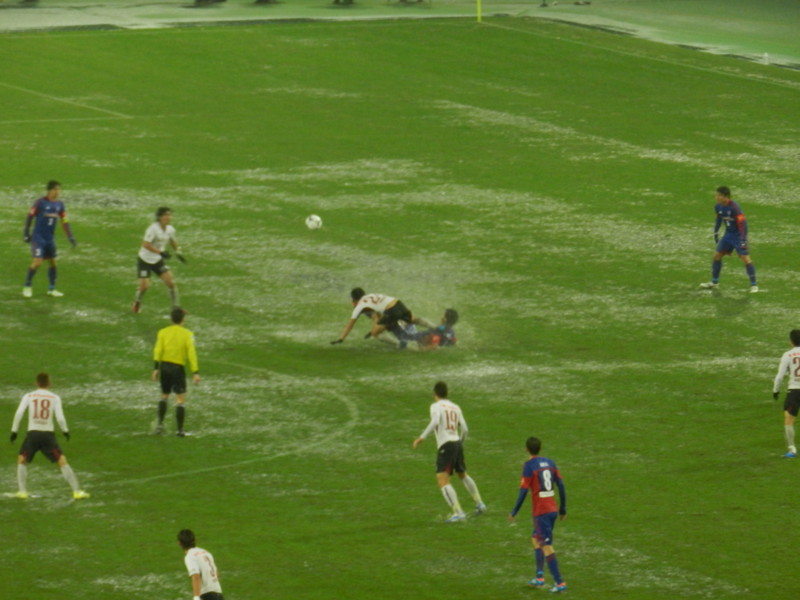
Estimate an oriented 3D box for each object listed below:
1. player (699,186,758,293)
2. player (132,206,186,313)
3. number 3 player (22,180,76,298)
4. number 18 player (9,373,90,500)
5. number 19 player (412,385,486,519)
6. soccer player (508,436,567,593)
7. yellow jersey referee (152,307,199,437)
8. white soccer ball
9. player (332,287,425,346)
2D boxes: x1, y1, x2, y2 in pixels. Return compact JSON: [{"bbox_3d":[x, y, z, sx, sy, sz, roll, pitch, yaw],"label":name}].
[{"bbox_3d":[4.938,-0.932,128.679,0.760,1.590,0.480,4,8,27],"label":"player"},{"bbox_3d":[-3.524,-0.611,125.972,0.570,1.540,0.580,-7,9,-45],"label":"player"},{"bbox_3d":[-5.199,-0.911,127.666,0.640,1.730,0.450,-3,7,-23],"label":"number 3 player"},{"bbox_3d":[-4.354,1.665,106.459,0.970,1.590,0.480,0,7,0],"label":"number 18 player"},{"bbox_3d":[0.619,1.821,104.864,0.680,1.680,0.600,-5,8,-35],"label":"number 19 player"},{"bbox_3d":[1.613,2.457,99.159,0.530,1.760,0.460,-4,8,-30],"label":"soccer player"},{"bbox_3d":[-2.928,0.920,112.371,0.590,1.690,0.370,1,7,3],"label":"yellow jersey referee"},{"bbox_3d":[-1.297,-1.170,129.500,0.220,0.220,0.220,0,7,0],"label":"white soccer ball"},{"bbox_3d":[-0.234,0.184,122.388,1.450,0.820,0.700,0,7,0],"label":"player"}]

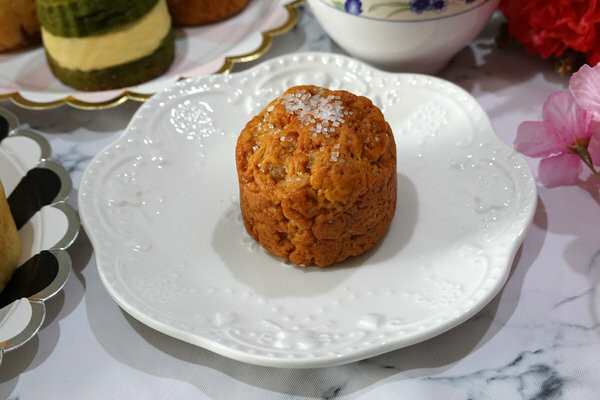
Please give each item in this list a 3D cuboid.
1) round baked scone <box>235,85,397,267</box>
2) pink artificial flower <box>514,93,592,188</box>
[{"bbox_3d":[0.008,-0.016,0.489,0.070,0.057,0.070,-1,43,0],"label":"round baked scone"},{"bbox_3d":[0.126,-0.029,0.530,0.045,0.045,0.023,-14,26,-14],"label":"pink artificial flower"}]

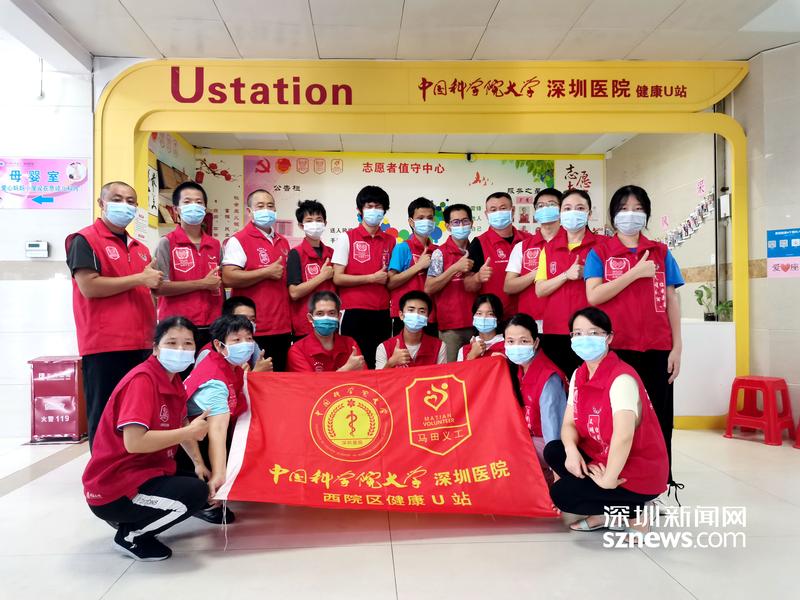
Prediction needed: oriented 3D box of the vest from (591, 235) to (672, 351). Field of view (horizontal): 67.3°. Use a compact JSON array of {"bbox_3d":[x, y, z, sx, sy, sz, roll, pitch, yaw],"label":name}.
[{"bbox_3d":[1.095,-0.035,2.830,0.400,0.540,0.250,0,-1,11],"label":"vest"}]

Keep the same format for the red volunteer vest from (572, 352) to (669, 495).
[{"bbox_3d":[0.977,0.549,2.650,0.370,0.570,0.270,-4,15,37],"label":"red volunteer vest"}]

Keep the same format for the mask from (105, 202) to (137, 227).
[{"bbox_3d":[-1.486,-0.450,3.200,0.150,0.125,0.085,4,0,-36],"label":"mask"}]

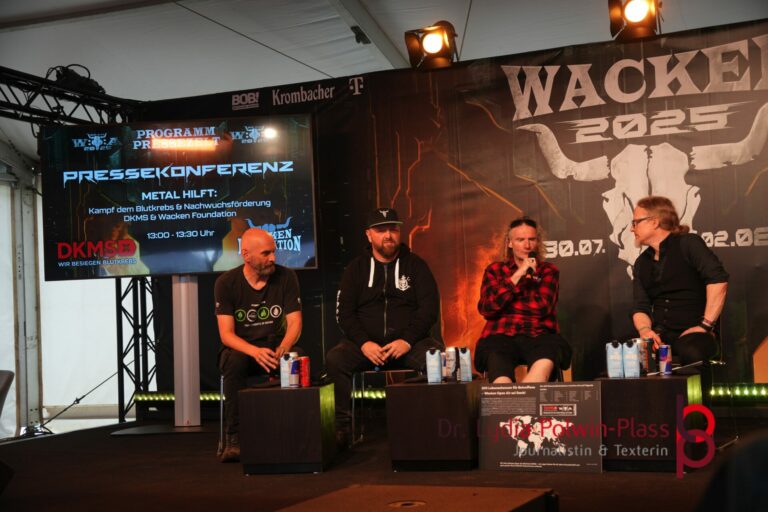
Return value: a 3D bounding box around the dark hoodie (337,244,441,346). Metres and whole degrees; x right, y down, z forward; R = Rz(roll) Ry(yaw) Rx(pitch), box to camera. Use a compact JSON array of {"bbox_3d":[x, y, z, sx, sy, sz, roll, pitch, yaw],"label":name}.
[{"bbox_3d":[0.019,0.231,6.050,0.550,0.540,0.400,-2,-4,-2],"label":"dark hoodie"}]

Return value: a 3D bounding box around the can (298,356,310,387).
[{"bbox_3d":[-0.369,0.546,5.130,0.055,0.142,0.055,-3,-4,0],"label":"can"}]

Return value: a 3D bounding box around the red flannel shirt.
[{"bbox_3d":[0.757,0.243,6.080,0.460,0.450,0.350,-3,-4,3],"label":"red flannel shirt"}]

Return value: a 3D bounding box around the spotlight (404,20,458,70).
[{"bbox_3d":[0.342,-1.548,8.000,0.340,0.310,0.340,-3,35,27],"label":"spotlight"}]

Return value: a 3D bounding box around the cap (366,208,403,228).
[{"bbox_3d":[0.005,-0.210,6.000,0.190,0.125,0.270,-2,-5,-12],"label":"cap"}]

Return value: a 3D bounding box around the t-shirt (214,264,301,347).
[{"bbox_3d":[-0.698,0.279,6.000,0.460,0.470,0.360,-2,-5,-12],"label":"t-shirt"}]

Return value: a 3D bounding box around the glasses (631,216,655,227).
[{"bbox_3d":[1.288,-0.172,5.420,0.140,0.045,0.140,-13,-5,3],"label":"glasses"}]

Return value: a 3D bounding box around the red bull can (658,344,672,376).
[{"bbox_3d":[1.257,0.464,4.850,0.053,0.135,0.053,-3,-4,6],"label":"red bull can"}]

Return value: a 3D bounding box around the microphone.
[{"bbox_3d":[0.785,0.047,5.820,0.050,0.050,0.220,2,36,3],"label":"microphone"}]

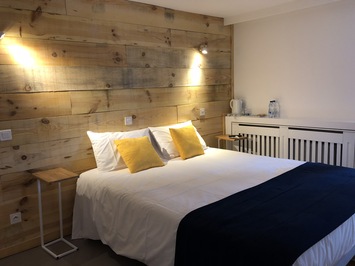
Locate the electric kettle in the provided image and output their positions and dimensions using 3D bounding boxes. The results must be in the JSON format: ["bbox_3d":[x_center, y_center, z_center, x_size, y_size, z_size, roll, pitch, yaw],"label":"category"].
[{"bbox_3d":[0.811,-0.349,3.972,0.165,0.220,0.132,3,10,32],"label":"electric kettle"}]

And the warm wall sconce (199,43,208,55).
[{"bbox_3d":[0.315,-1.043,3.548,0.085,0.120,0.110,-9,11,-39],"label":"warm wall sconce"}]

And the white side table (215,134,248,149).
[{"bbox_3d":[0.724,0.385,3.854,0.245,0.665,0.400,-9,11,-39],"label":"white side table"}]

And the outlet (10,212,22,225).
[{"bbox_3d":[-1.357,0.715,2.412,0.084,0.084,0.012,-9,11,-39],"label":"outlet"}]

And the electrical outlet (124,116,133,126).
[{"bbox_3d":[-0.511,-0.129,3.022,0.084,0.084,0.012,-9,11,-39],"label":"electrical outlet"}]

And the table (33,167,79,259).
[{"bbox_3d":[-1.013,0.672,2.444,0.245,0.665,0.400,-11,12,-44],"label":"table"}]

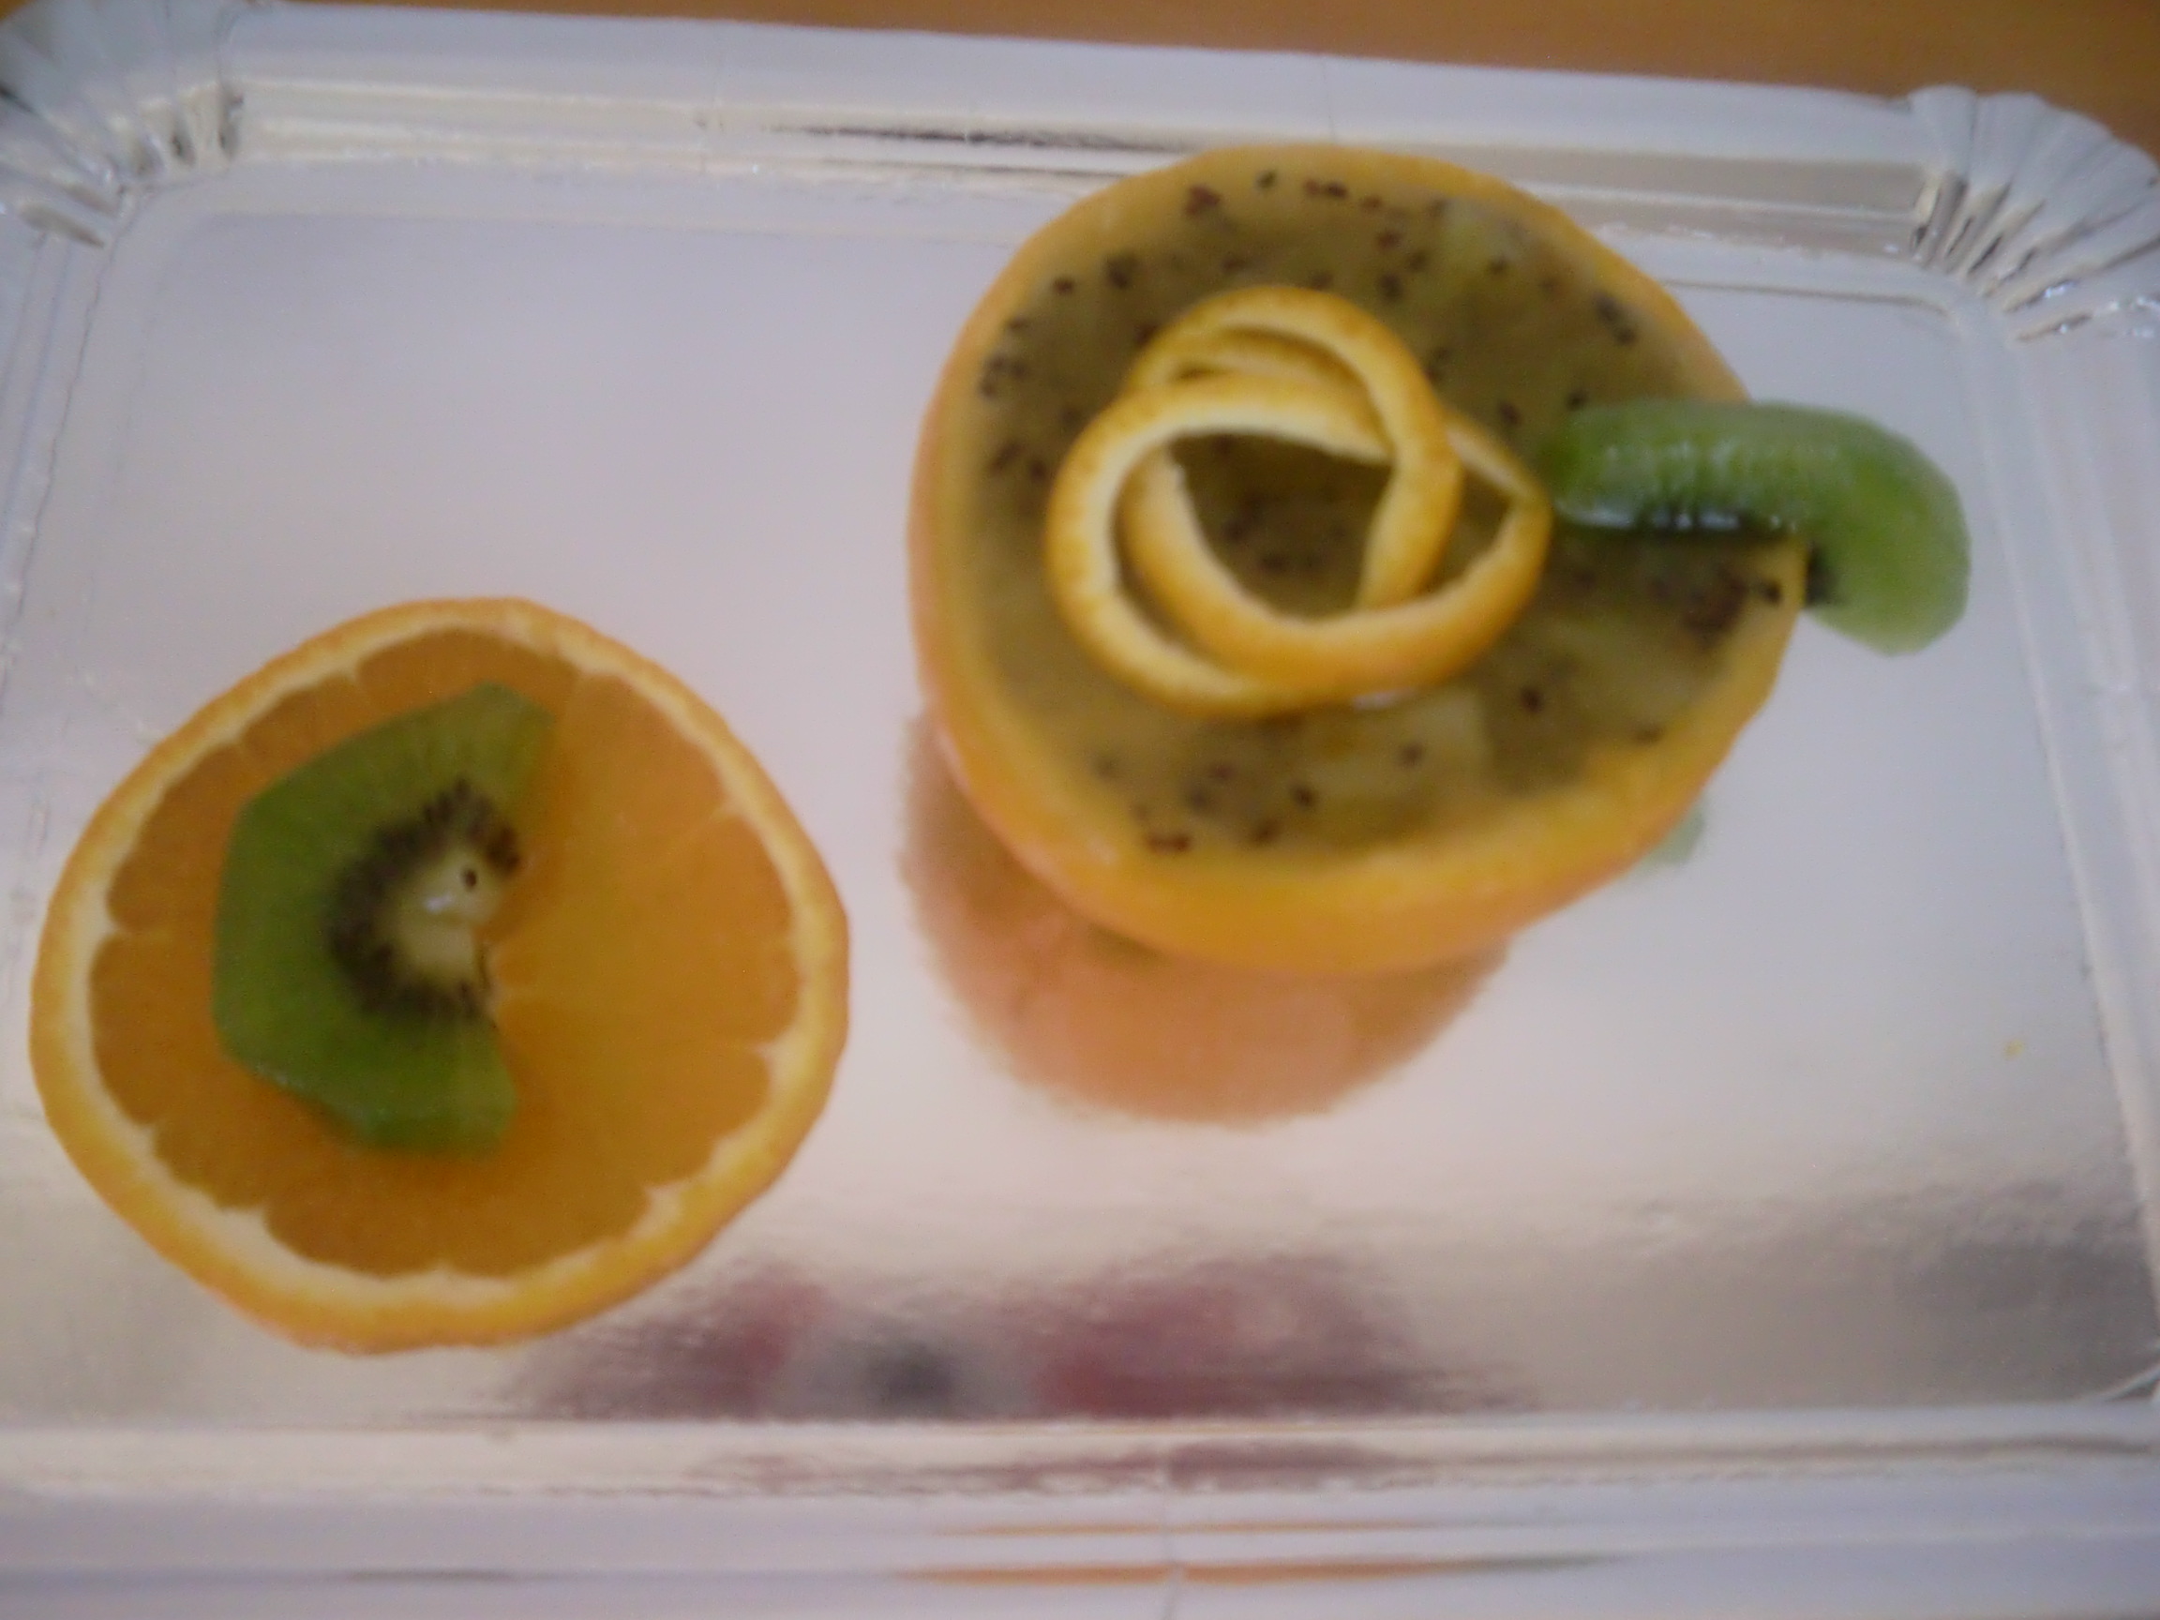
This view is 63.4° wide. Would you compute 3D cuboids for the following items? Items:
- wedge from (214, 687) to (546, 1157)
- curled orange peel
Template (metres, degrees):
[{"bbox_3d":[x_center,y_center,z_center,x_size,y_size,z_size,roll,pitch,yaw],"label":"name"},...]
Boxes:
[{"bbox_3d":[-0.069,0.010,0.172,0.028,0.009,0.046,2,71,-5],"label":"wedge"},{"bbox_3d":[0.020,-0.028,0.160,0.046,0.016,0.040,2,71,-5],"label":"curled orange peel"}]

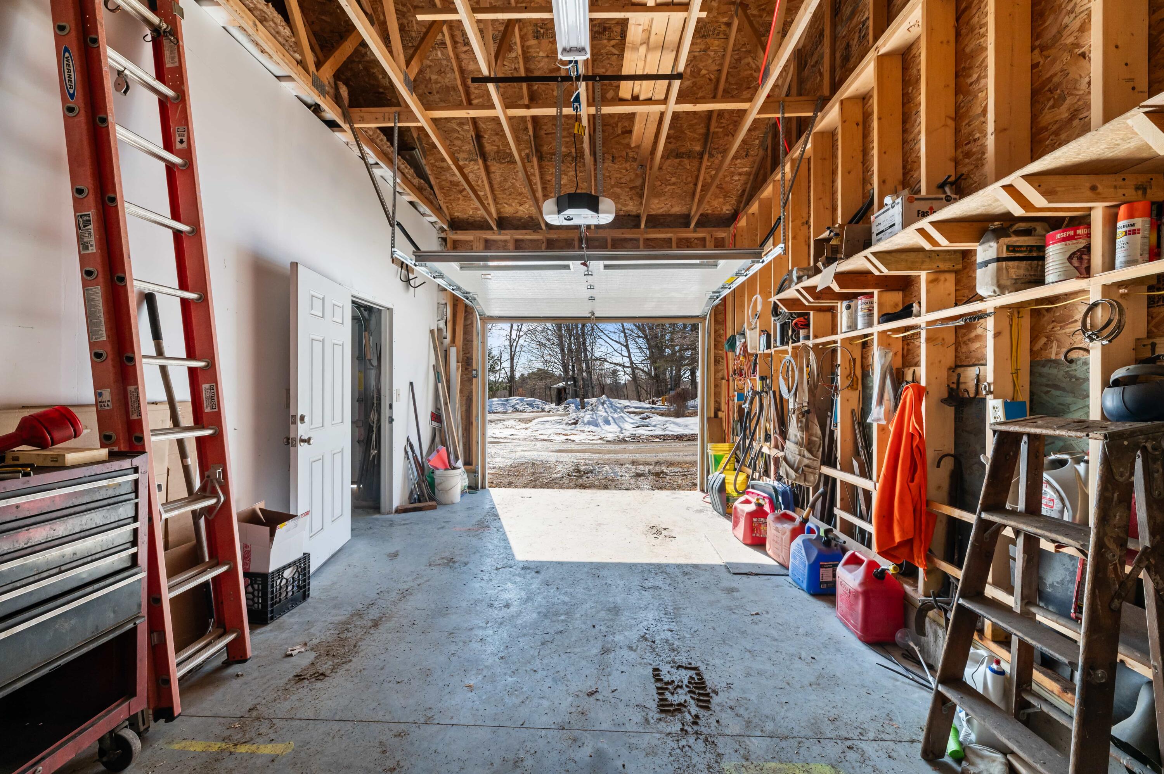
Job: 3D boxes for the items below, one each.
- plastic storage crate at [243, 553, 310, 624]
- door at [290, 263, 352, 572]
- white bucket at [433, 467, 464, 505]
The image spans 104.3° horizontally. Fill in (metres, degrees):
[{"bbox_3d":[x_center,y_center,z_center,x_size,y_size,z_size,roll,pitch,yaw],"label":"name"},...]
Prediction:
[{"bbox_3d":[-1.823,1.142,2.617,0.310,0.280,0.310,0,1,9],"label":"plastic storage crate"},{"bbox_3d":[-1.871,0.233,3.297,0.055,2.040,0.885,0,1,-7],"label":"door"},{"bbox_3d":[-1.471,1.073,4.980,0.305,0.365,0.305,0,1,-2],"label":"white bucket"}]

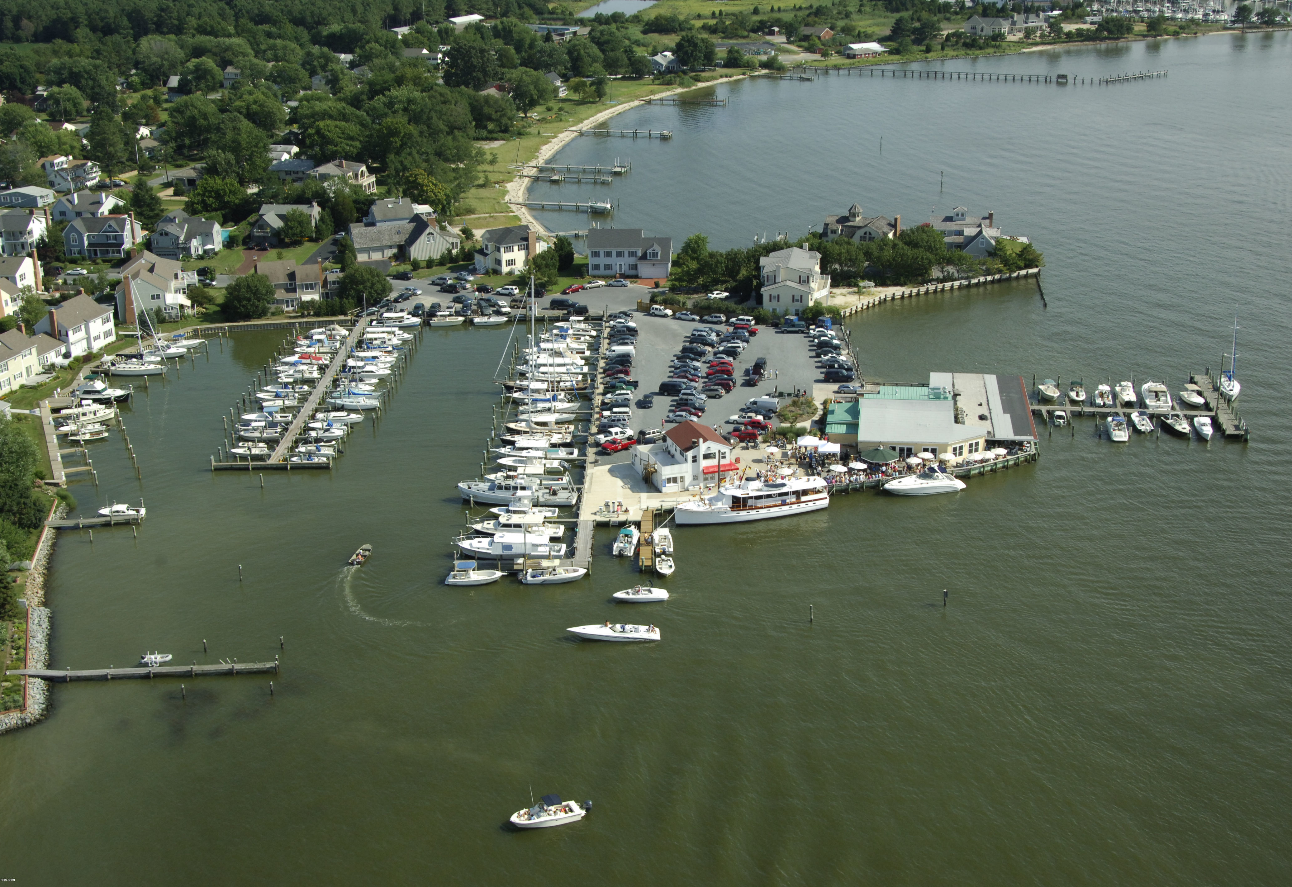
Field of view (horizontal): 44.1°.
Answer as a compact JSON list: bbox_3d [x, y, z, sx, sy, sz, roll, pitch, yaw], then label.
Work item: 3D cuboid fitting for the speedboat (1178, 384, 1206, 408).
[{"bbox_3d":[91.690,-7.880,266.130,2.400,2.250,6.600,-2,19,-2],"label":"speedboat"}]

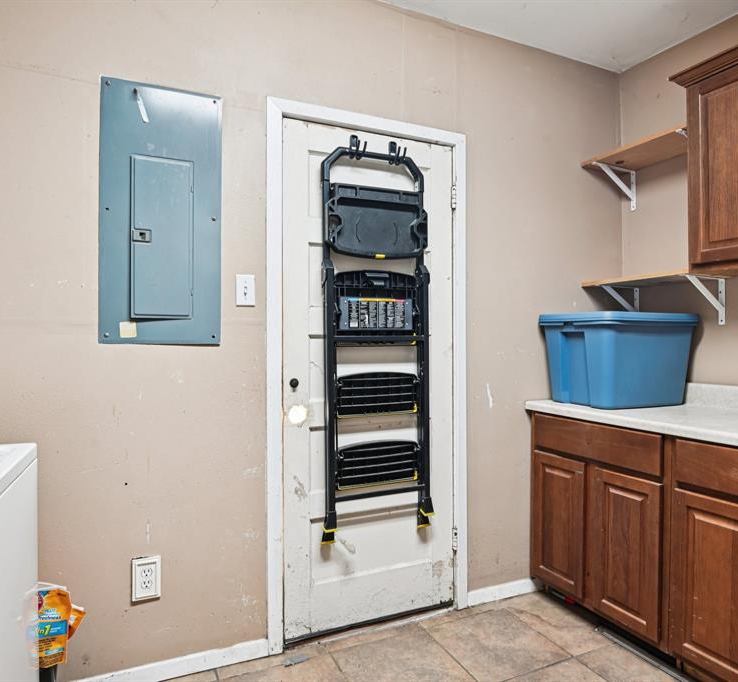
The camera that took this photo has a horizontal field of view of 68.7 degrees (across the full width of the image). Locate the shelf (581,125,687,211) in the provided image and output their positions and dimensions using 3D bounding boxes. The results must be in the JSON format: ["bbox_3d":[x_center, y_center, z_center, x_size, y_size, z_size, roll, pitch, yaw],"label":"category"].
[{"bbox_3d":[1.330,-0.788,2.525,0.289,0.218,0.586,0,0,-25],"label":"shelf"}]

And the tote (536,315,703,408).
[{"bbox_3d":[1.153,0.089,2.498,0.591,0.402,0.409,0,0,-25],"label":"tote"}]

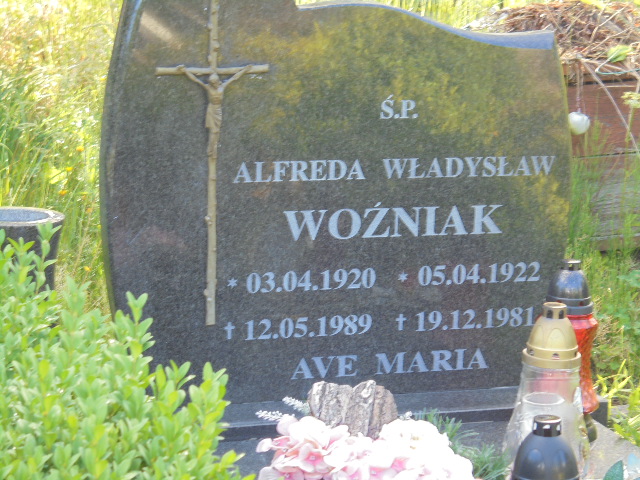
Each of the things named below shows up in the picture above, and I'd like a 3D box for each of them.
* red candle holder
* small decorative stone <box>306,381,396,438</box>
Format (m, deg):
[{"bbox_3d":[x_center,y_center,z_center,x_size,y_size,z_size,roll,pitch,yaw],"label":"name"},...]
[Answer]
[{"bbox_3d":[0.410,0.184,3.271,0.106,0.301,0.106,-2,12,-16],"label":"red candle holder"},{"bbox_3d":[0.053,0.280,3.228,0.140,0.115,0.070,-2,12,-16],"label":"small decorative stone"}]

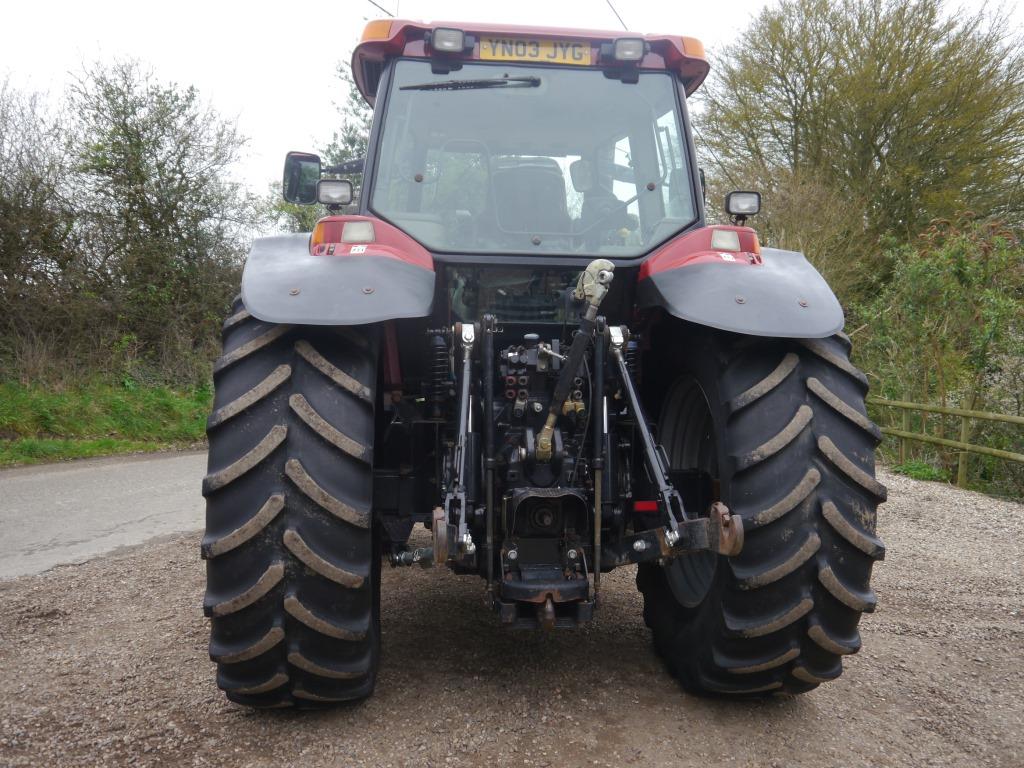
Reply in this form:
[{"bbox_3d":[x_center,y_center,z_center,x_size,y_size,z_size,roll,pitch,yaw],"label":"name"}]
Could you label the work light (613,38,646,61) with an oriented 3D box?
[{"bbox_3d":[0.527,-1.507,4.263,0.146,0.104,0.095,1,15,-5],"label":"work light"}]

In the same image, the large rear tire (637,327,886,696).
[{"bbox_3d":[1.048,0.472,4.369,0.615,1.757,1.807,1,0,-5],"label":"large rear tire"}]

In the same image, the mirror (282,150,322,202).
[{"bbox_3d":[-1.158,-1.140,5.250,0.205,0.298,0.090,1,0,-20],"label":"mirror"}]

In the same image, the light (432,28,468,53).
[{"bbox_3d":[-0.280,-1.522,4.195,0.146,0.104,0.095,1,15,-5],"label":"light"}]

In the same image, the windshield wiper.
[{"bbox_3d":[-0.196,-1.413,4.460,0.655,0.068,0.060,1,0,-5],"label":"windshield wiper"}]

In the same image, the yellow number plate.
[{"bbox_3d":[0.112,-1.555,4.421,0.520,0.111,0.012,1,-9,-5],"label":"yellow number plate"}]

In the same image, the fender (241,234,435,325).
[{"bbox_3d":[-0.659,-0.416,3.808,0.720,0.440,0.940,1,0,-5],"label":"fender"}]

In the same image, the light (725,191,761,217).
[{"bbox_3d":[0.998,-0.780,4.103,0.147,0.103,0.095,1,6,-8],"label":"light"}]

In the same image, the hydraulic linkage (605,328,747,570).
[{"bbox_3d":[0.568,0.269,3.667,0.430,1.000,0.880,1,0,-5],"label":"hydraulic linkage"}]

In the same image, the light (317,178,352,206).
[{"bbox_3d":[-0.738,-0.798,3.955,0.147,0.103,0.095,1,6,-8],"label":"light"}]

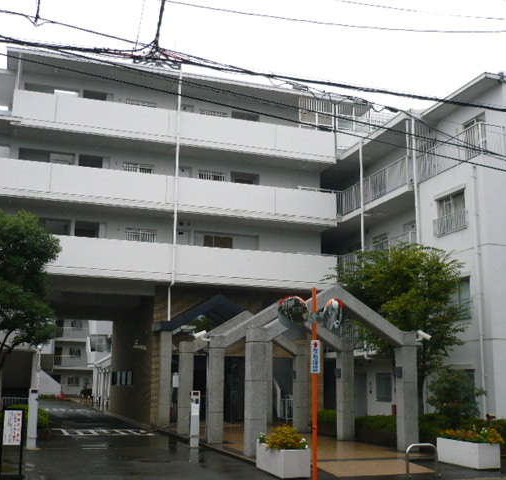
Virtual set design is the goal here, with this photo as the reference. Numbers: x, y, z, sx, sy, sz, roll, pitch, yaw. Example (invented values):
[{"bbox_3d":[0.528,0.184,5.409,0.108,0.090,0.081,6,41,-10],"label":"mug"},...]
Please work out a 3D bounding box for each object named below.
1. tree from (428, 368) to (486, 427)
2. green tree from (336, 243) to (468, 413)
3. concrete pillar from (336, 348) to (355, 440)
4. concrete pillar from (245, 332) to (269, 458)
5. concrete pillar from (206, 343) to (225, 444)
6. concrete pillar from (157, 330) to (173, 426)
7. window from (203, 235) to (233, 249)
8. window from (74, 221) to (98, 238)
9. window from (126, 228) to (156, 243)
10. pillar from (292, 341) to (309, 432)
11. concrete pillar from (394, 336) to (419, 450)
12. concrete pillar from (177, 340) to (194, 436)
[{"bbox_3d":[5.308,4.200,16.853,1.420,1.650,1.420,-3,-13,17],"label":"tree"},{"bbox_3d":[4.381,2.751,19.078,3.700,5.620,3.500,-2,-13,13],"label":"green tree"},{"bbox_3d":[2.716,4.459,19.017,0.394,2.720,0.394,5,-13,-20],"label":"concrete pillar"},{"bbox_3d":[0.068,3.449,14.761,0.394,2.816,0.394,5,-13,-20],"label":"concrete pillar"},{"bbox_3d":[-0.997,3.977,16.922,0.354,2.573,0.354,5,-13,-19],"label":"concrete pillar"},{"bbox_3d":[-3.232,5.037,23.554,0.394,3.400,0.394,5,-13,-20],"label":"concrete pillar"},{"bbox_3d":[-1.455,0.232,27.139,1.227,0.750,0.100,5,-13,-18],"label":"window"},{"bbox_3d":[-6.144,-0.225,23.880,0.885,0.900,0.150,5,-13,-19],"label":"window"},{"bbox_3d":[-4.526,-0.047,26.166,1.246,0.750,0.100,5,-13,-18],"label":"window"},{"bbox_3d":[1.596,5.055,21.985,0.394,2.800,0.394,5,-13,-20],"label":"pillar"},{"bbox_3d":[3.689,3.624,15.500,0.354,2.739,0.354,5,-13,-19],"label":"concrete pillar"},{"bbox_3d":[-2.055,4.431,19.430,0.354,2.714,0.354,5,-13,-19],"label":"concrete pillar"}]

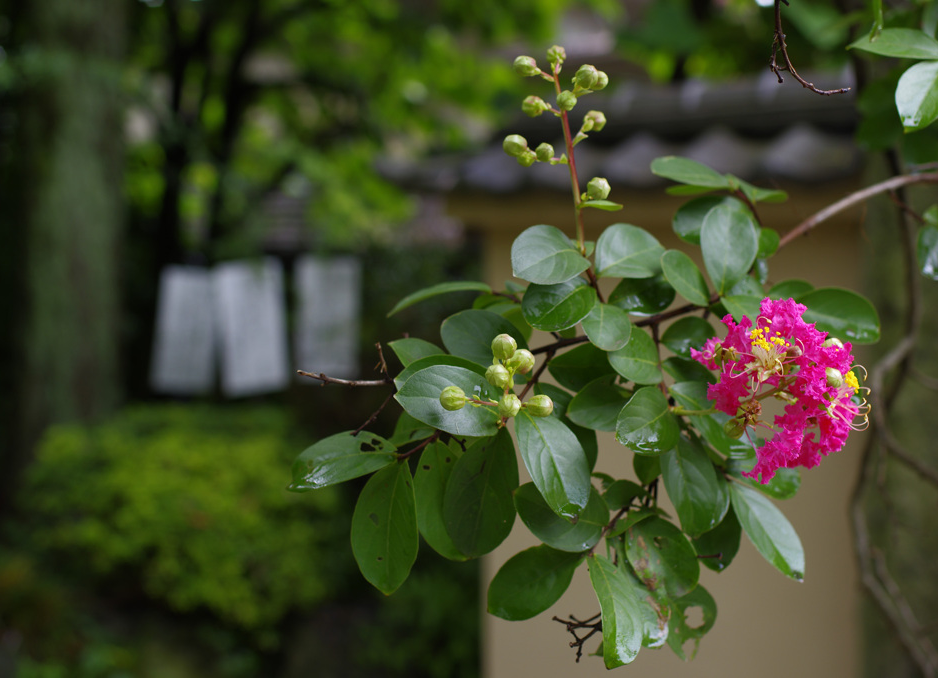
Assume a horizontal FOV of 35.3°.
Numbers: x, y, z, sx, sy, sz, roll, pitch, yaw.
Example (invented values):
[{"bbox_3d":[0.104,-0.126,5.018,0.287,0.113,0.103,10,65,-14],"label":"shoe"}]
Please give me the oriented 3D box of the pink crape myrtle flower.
[{"bbox_3d":[0.115,0.019,0.545,0.062,0.066,0.052,0,0,-6],"label":"pink crape myrtle flower"}]

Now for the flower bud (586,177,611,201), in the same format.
[{"bbox_3d":[0.051,-0.059,0.580,0.009,0.010,0.009,23,18,-8],"label":"flower bud"}]

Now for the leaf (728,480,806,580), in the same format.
[{"bbox_3d":[0.141,0.090,0.695,0.025,0.057,0.009,-27,-14,-37],"label":"leaf"}]

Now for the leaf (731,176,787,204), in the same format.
[{"bbox_3d":[0.122,-0.062,0.619,0.032,0.007,0.015,11,-2,-37],"label":"leaf"}]

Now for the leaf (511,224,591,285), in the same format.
[{"bbox_3d":[0.031,-0.031,0.541,0.035,0.022,0.008,-5,-36,-31],"label":"leaf"}]

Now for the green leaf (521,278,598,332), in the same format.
[{"bbox_3d":[0.034,-0.012,0.544,0.032,0.018,0.008,-25,-18,-22],"label":"green leaf"}]

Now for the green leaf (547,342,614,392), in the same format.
[{"bbox_3d":[0.056,0.013,0.700,0.045,0.030,0.009,3,-21,-6],"label":"green leaf"}]

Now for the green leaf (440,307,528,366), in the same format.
[{"bbox_3d":[0.007,0.002,0.560,0.039,0.023,0.008,25,-23,-15],"label":"green leaf"}]

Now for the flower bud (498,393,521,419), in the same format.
[{"bbox_3d":[0.015,0.026,0.560,0.009,0.009,0.009,0,-24,0],"label":"flower bud"}]

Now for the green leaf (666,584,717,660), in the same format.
[{"bbox_3d":[0.100,0.128,0.669,0.026,0.035,0.007,7,-13,-10],"label":"green leaf"}]

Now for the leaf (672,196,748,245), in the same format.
[{"bbox_3d":[0.102,-0.051,0.620,0.038,0.021,0.006,-15,-33,-18],"label":"leaf"}]

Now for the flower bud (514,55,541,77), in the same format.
[{"bbox_3d":[0.022,-0.107,0.580,0.009,0.008,0.008,22,0,-18],"label":"flower bud"}]

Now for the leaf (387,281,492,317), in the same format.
[{"bbox_3d":[-0.014,-0.019,0.706,0.050,0.010,0.024,-13,7,0],"label":"leaf"}]

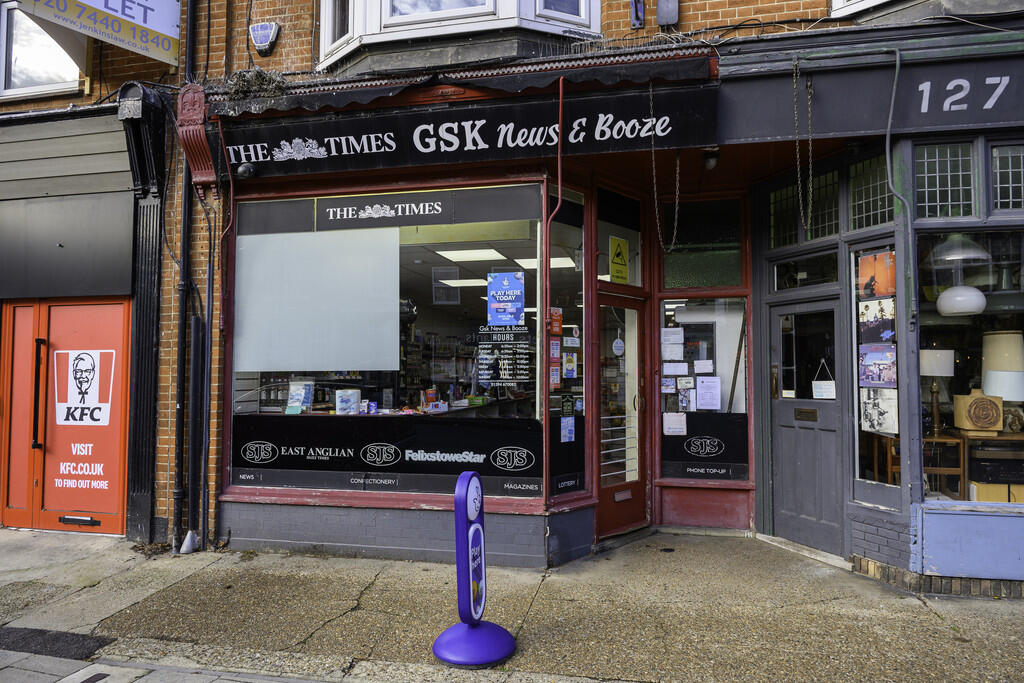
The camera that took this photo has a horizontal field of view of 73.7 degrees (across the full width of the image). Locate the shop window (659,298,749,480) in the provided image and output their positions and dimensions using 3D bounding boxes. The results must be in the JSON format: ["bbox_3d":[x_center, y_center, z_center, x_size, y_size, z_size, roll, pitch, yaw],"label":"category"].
[{"bbox_3d":[1.721,0.424,6.133,0.762,1.636,0.070,0,-3,9],"label":"shop window"}]

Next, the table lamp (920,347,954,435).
[{"bbox_3d":[3.231,0.389,5.200,0.255,0.660,0.255,0,-3,10],"label":"table lamp"}]

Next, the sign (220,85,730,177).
[{"bbox_3d":[-0.496,-1.617,5.392,4.086,0.429,0.080,-1,-3,12],"label":"sign"}]

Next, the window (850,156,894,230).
[{"bbox_3d":[2.670,-1.111,5.070,0.060,0.497,0.388,1,-3,-22],"label":"window"}]

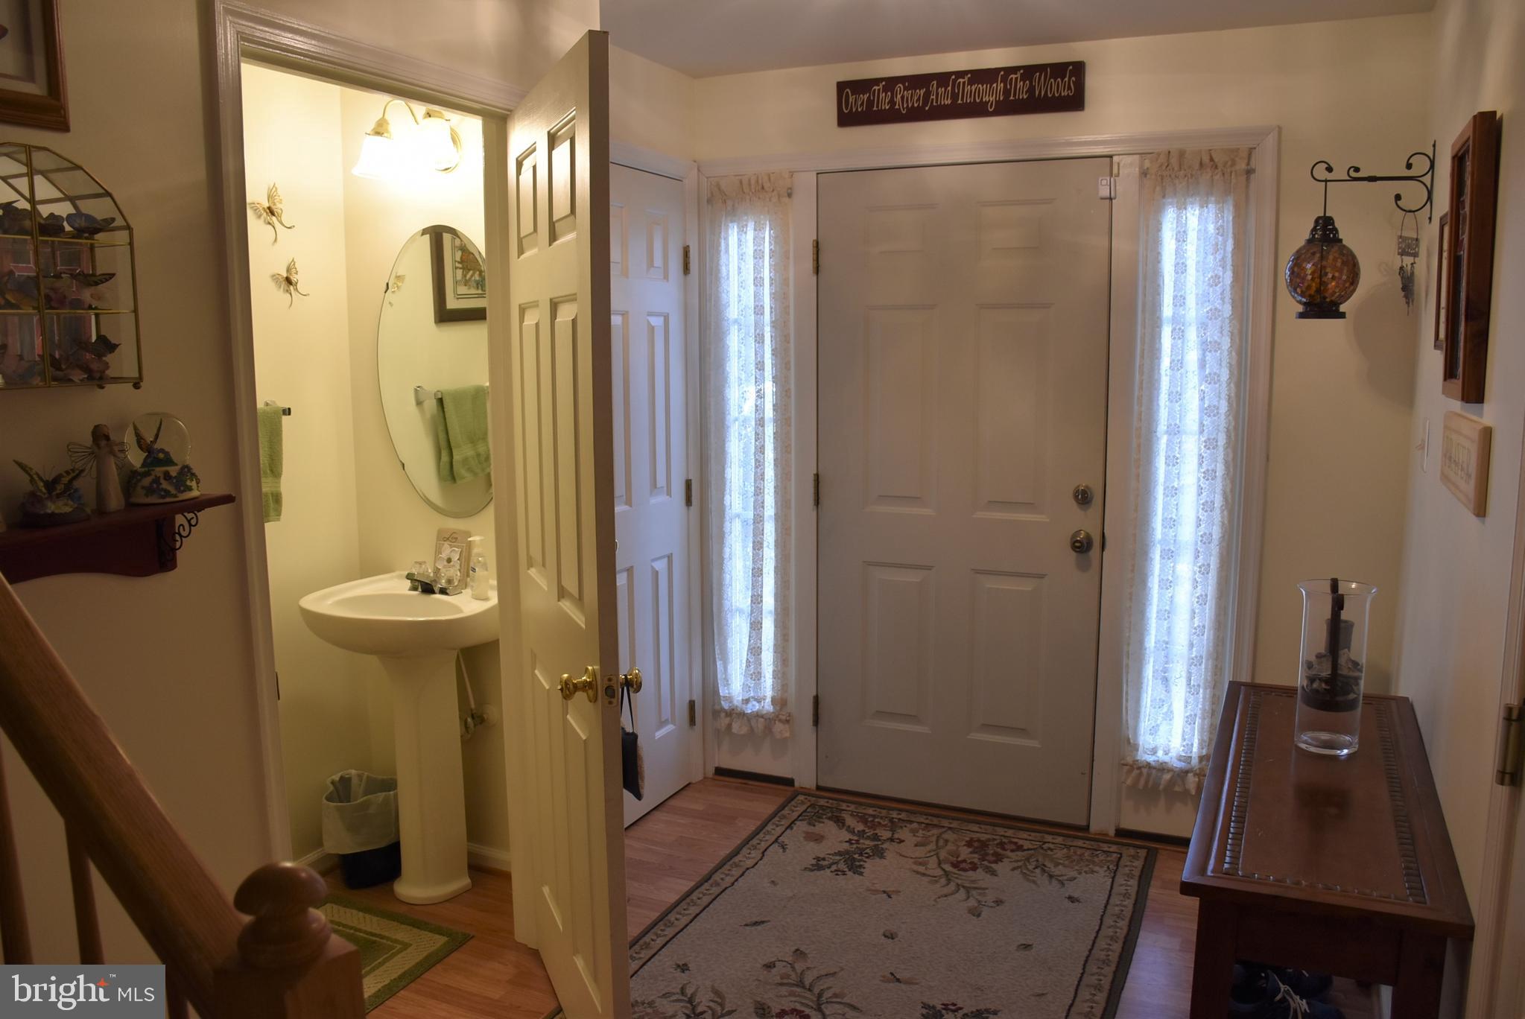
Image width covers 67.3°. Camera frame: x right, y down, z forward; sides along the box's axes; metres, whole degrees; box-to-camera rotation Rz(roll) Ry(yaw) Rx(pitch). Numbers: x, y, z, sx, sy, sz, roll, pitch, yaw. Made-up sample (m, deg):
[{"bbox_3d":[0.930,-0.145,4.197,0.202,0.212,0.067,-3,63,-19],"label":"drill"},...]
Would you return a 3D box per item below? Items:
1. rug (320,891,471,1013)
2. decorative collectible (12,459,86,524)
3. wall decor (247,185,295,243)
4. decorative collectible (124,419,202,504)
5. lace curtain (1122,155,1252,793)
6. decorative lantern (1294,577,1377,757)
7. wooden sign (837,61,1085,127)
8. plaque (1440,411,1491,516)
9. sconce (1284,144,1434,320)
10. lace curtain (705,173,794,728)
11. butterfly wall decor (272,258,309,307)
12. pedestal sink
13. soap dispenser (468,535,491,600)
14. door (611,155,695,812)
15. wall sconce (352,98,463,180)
[{"bbox_3d":[-1.183,1.165,2.765,0.545,0.012,0.820,4,10,25],"label":"rug"},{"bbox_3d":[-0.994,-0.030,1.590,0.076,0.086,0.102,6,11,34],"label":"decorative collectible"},{"bbox_3d":[-1.288,-0.786,3.036,0.045,0.156,0.160,3,10,23],"label":"wall decor"},{"bbox_3d":[-0.945,-0.085,1.795,0.104,0.137,0.104,-7,11,-39],"label":"decorative collectible"},{"bbox_3d":[1.204,-0.080,3.294,0.289,1.848,0.050,4,9,25],"label":"lace curtain"},{"bbox_3d":[1.085,0.301,2.180,0.139,0.311,0.139,4,9,25],"label":"decorative lantern"},{"bbox_3d":[0.580,-1.247,3.441,0.757,0.136,0.022,4,9,25],"label":"wooden sign"},{"bbox_3d":[1.159,-0.091,1.890,0.015,0.131,0.462,4,9,25],"label":"plaque"},{"bbox_3d":[1.501,-0.700,2.885,0.325,0.433,0.180,3,10,23],"label":"sconce"},{"bbox_3d":[-0.041,-0.154,3.870,0.304,1.904,0.050,4,9,25],"label":"lace curtain"},{"bbox_3d":[-1.270,-0.615,3.105,0.040,0.130,0.130,3,10,23],"label":"butterfly wall decor"},{"bbox_3d":[-0.963,0.662,3.140,0.570,0.885,0.450,3,10,23],"label":"pedestal sink"},{"bbox_3d":[-0.752,0.152,3.051,0.052,0.162,0.055,-6,11,-33],"label":"soap dispenser"},{"bbox_3d":[-0.394,-0.024,3.655,0.040,2.035,0.610,3,10,23],"label":"door"},{"bbox_3d":[-0.923,-0.989,3.046,0.357,0.214,0.221,4,9,25],"label":"wall sconce"}]

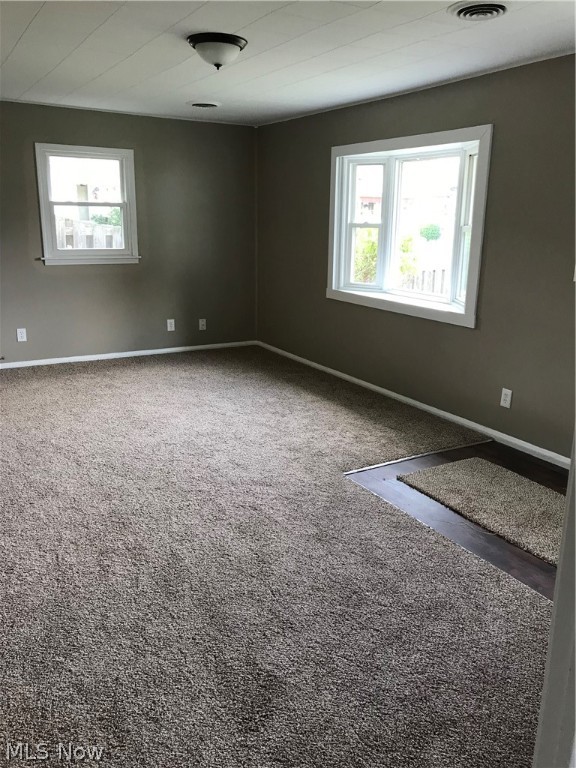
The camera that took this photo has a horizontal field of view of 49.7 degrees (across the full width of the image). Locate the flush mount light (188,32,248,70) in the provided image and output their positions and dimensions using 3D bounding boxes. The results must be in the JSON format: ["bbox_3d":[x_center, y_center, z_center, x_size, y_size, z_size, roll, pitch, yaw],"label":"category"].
[{"bbox_3d":[-0.384,-1.806,3.416,0.330,0.145,0.330,1,15,0],"label":"flush mount light"}]

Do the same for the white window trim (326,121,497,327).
[{"bbox_3d":[0.851,-1.236,4.910,0.090,1.325,1.820,-8,18,-30],"label":"white window trim"}]

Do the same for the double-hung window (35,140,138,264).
[{"bbox_3d":[-1.869,-1.674,5.879,0.900,1.070,0.080,-8,18,-30],"label":"double-hung window"}]

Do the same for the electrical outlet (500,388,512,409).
[{"bbox_3d":[1.458,0.100,4.155,0.012,0.121,0.075,-8,18,-30],"label":"electrical outlet"}]

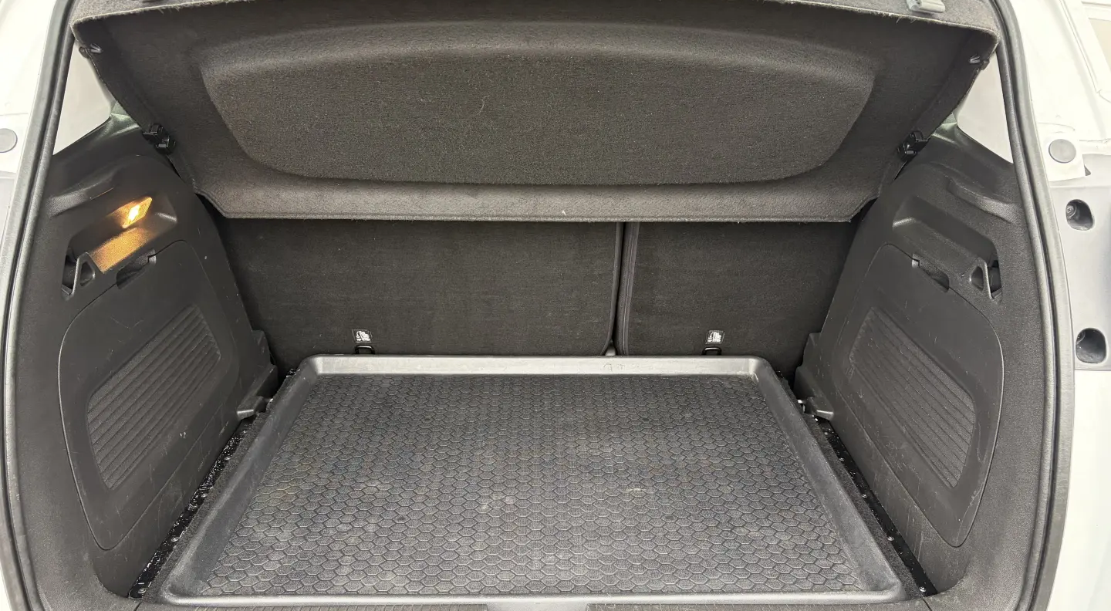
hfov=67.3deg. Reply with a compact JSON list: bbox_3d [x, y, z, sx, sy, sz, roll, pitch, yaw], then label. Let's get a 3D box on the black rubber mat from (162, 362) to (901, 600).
[{"bbox_3d":[-0.030,0.253,1.359,0.920,0.040,0.686,0,22,-1],"label":"black rubber mat"}]

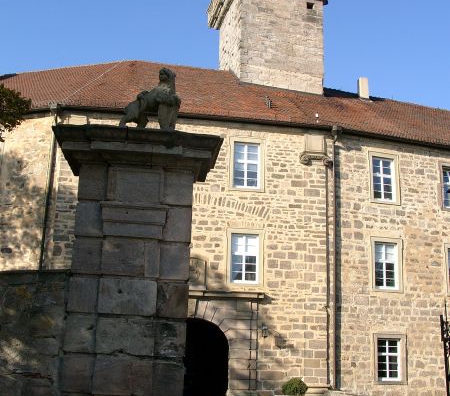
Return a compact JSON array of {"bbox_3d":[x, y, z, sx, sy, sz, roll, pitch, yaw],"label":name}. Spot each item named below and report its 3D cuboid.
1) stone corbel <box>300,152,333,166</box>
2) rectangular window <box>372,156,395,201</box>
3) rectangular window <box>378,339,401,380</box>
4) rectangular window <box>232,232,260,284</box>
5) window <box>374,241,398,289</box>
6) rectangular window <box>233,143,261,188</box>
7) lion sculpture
[{"bbox_3d":[3.450,-1.455,22.306,1.120,0.400,0.380,4,-15,-7],"label":"stone corbel"},{"bbox_3d":[6.218,-0.691,23.143,0.995,1.734,0.180,6,-16,-16],"label":"rectangular window"},{"bbox_3d":[5.926,5.877,21.369,0.959,1.504,0.180,6,-16,-16],"label":"rectangular window"},{"bbox_3d":[0.708,2.213,21.247,1.019,1.799,0.180,4,-15,-7],"label":"rectangular window"},{"bbox_3d":[6.083,2.582,22.262,1.001,1.757,0.180,6,-16,-16],"label":"window"},{"bbox_3d":[0.818,-1.194,22.157,1.016,1.790,0.180,4,-15,-7],"label":"rectangular window"},{"bbox_3d":[-0.918,-1.197,7.247,0.700,0.700,0.350,-6,-17,27],"label":"lion sculpture"}]

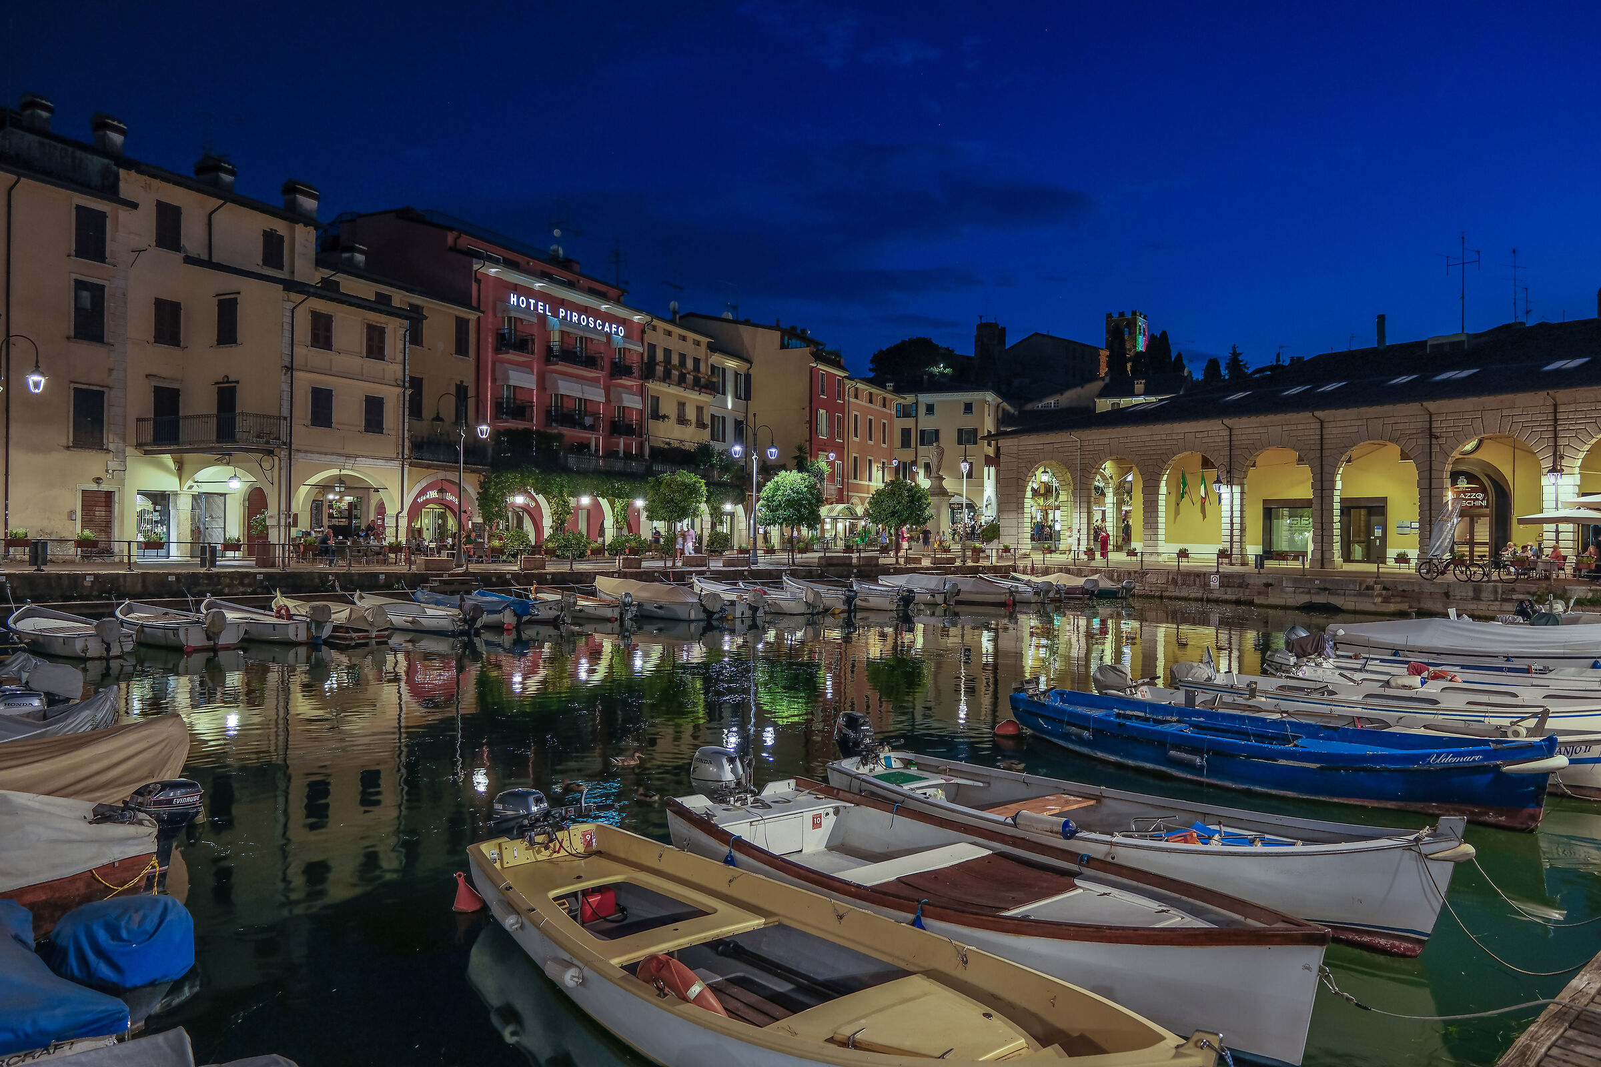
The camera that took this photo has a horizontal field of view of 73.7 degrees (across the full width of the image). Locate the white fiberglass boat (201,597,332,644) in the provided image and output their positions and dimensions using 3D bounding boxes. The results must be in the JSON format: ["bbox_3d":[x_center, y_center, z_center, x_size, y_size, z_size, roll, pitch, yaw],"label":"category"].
[{"bbox_3d":[-13.161,2.086,26.044,4.900,1.000,1.650,0,0,33],"label":"white fiberglass boat"}]

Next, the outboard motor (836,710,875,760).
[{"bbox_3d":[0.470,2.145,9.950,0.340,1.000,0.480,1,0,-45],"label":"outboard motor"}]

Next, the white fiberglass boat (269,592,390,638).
[{"bbox_3d":[-12.868,2.183,28.491,5.417,1.085,1.700,1,0,43],"label":"white fiberglass boat"}]

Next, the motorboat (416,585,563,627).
[{"bbox_3d":[-11.200,2.544,37.000,6.400,1.200,1.900,0,0,40],"label":"motorboat"}]

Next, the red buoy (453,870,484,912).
[{"bbox_3d":[-2.660,2.896,8.600,0.240,0.360,0.240,-9,-1,0],"label":"red buoy"}]

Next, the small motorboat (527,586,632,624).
[{"bbox_3d":[-7.013,2.248,34.473,5.417,1.086,1.700,1,0,42],"label":"small motorboat"}]

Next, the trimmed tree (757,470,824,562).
[{"bbox_3d":[-0.360,-0.675,47.200,2.900,4.300,2.900,1,0,0],"label":"trimmed tree"}]

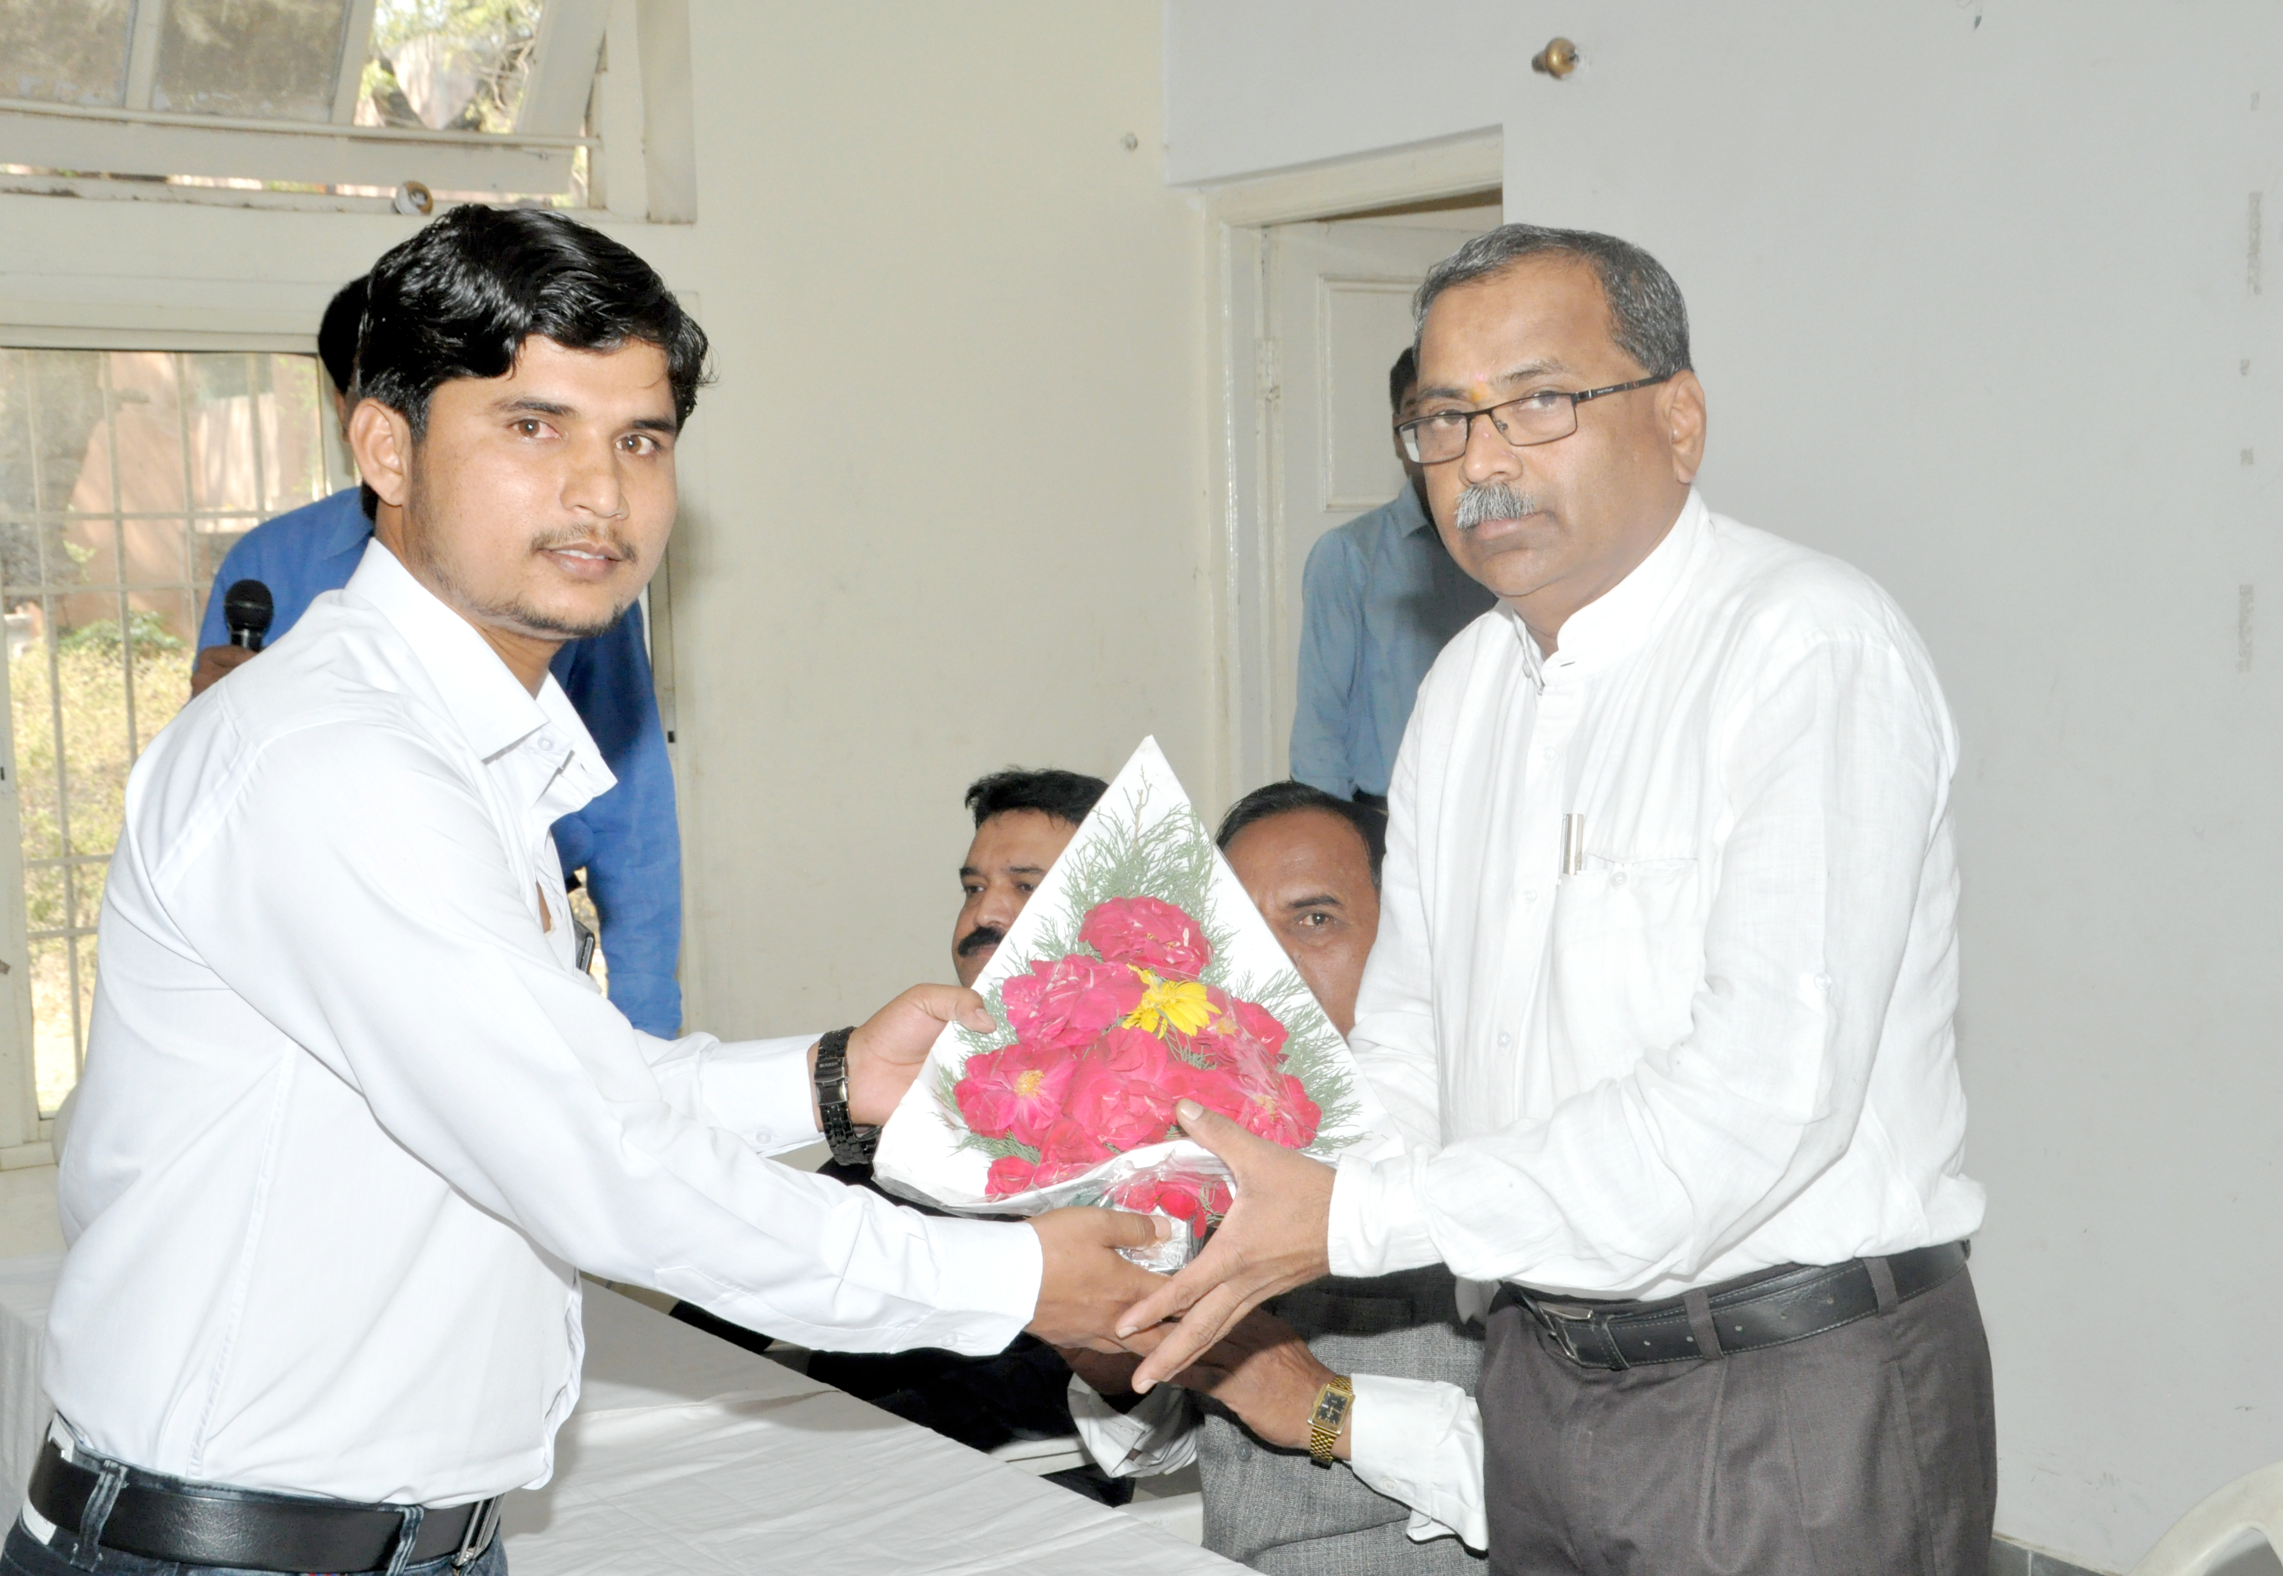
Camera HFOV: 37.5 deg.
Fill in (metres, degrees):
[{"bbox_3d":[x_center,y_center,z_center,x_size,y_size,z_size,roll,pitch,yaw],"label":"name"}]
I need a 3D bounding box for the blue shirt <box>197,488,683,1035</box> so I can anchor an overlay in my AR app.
[{"bbox_3d":[-0.770,-0.027,3.680,0.540,0.620,0.320,-1,6,0],"label":"blue shirt"}]

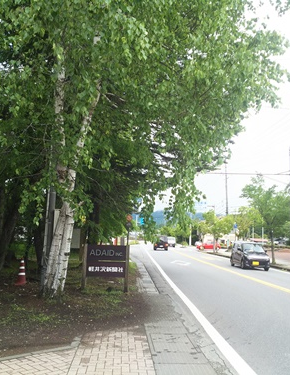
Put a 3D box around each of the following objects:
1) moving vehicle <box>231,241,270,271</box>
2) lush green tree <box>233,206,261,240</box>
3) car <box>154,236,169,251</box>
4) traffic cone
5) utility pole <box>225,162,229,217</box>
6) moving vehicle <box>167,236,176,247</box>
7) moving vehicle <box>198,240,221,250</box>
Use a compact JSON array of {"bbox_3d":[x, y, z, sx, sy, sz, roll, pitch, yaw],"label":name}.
[{"bbox_3d":[6.258,4.000,22.400,1.480,1.620,3.400,2,-8,-1],"label":"moving vehicle"},{"bbox_3d":[8.820,3.873,32.000,2.500,4.300,2.500,2,-8,0],"label":"lush green tree"},{"bbox_3d":[2.087,7.161,47.500,1.680,1.760,3.900,2,-8,-3],"label":"car"},{"bbox_3d":[-3.415,2.297,10.300,0.370,0.730,0.370,2,-8,0],"label":"traffic cone"},{"bbox_3d":[10.959,2.505,50.000,0.320,12.000,0.320,2,-8,0],"label":"utility pole"},{"bbox_3d":[4.943,10.006,69.000,1.620,1.900,3.900,2,-8,-3],"label":"moving vehicle"},{"bbox_3d":[9.574,8.599,56.000,3.750,1.500,1.660,2,-8,-3],"label":"moving vehicle"}]

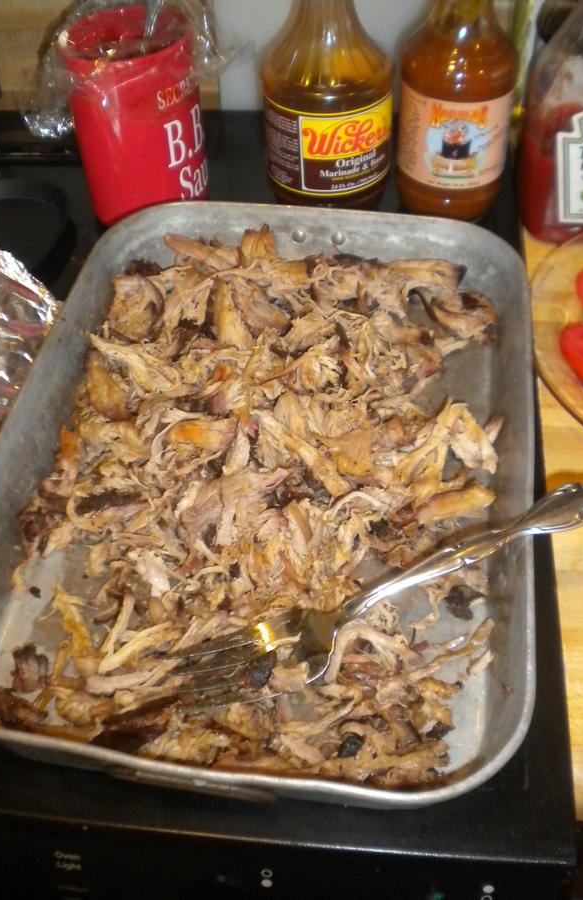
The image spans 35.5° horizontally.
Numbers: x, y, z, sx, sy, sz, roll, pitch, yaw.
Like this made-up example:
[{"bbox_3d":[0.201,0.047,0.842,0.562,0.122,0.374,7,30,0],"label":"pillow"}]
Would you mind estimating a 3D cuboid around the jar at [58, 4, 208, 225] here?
[{"bbox_3d":[-0.107,-0.231,0.641,0.088,0.122,0.088,-2,47,2],"label":"jar"}]

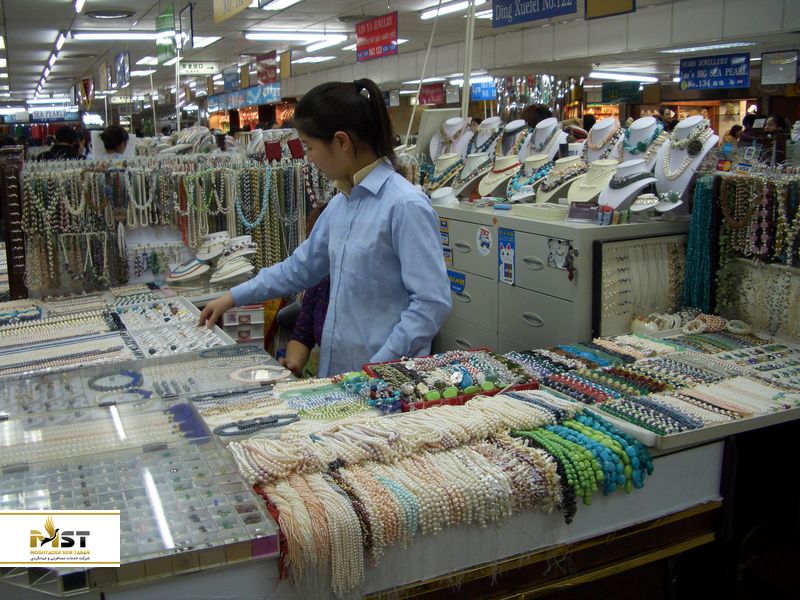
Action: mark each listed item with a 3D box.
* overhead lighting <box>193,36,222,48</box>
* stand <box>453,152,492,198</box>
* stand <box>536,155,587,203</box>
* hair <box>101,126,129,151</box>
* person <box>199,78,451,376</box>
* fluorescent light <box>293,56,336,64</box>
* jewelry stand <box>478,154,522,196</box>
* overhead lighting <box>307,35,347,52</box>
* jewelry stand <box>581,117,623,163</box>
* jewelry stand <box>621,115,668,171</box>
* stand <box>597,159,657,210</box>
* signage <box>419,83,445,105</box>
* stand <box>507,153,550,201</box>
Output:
[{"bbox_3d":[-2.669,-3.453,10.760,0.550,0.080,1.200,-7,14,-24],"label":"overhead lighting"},{"bbox_3d":[0.296,-0.510,3.300,0.130,0.165,0.150,-10,14,-34],"label":"stand"},{"bbox_3d":[0.643,-0.478,3.240,0.150,0.175,0.190,-9,15,-32],"label":"stand"},{"bbox_3d":[-2.010,-1.138,5.700,0.175,0.200,0.200,4,13,25],"label":"hair"},{"bbox_3d":[-0.201,0.175,2.276,0.463,1.550,0.692,-12,16,-40],"label":"person"},{"bbox_3d":[-1.462,-4.061,13.623,0.420,0.080,1.200,-7,13,-24],"label":"fluorescent light"},{"bbox_3d":[0.390,-0.490,3.200,0.130,0.165,0.150,-10,14,-34],"label":"jewelry stand"},{"bbox_3d":[-0.974,-3.263,10.315,0.100,0.090,1.270,-7,13,-24],"label":"overhead lighting"},{"bbox_3d":[0.817,-0.571,3.295,0.160,0.325,0.200,-9,15,-32],"label":"jewelry stand"},{"bbox_3d":[0.924,-0.530,3.096,0.160,0.325,0.200,-9,15,-32],"label":"jewelry stand"},{"bbox_3d":[0.820,-0.419,2.955,0.155,0.175,0.200,-9,15,-32],"label":"stand"},{"bbox_3d":[0.531,-3.409,13.418,0.040,0.310,0.860,-7,13,-24],"label":"signage"},{"bbox_3d":[0.544,-0.511,3.401,0.150,0.175,0.190,-9,15,-32],"label":"stand"}]

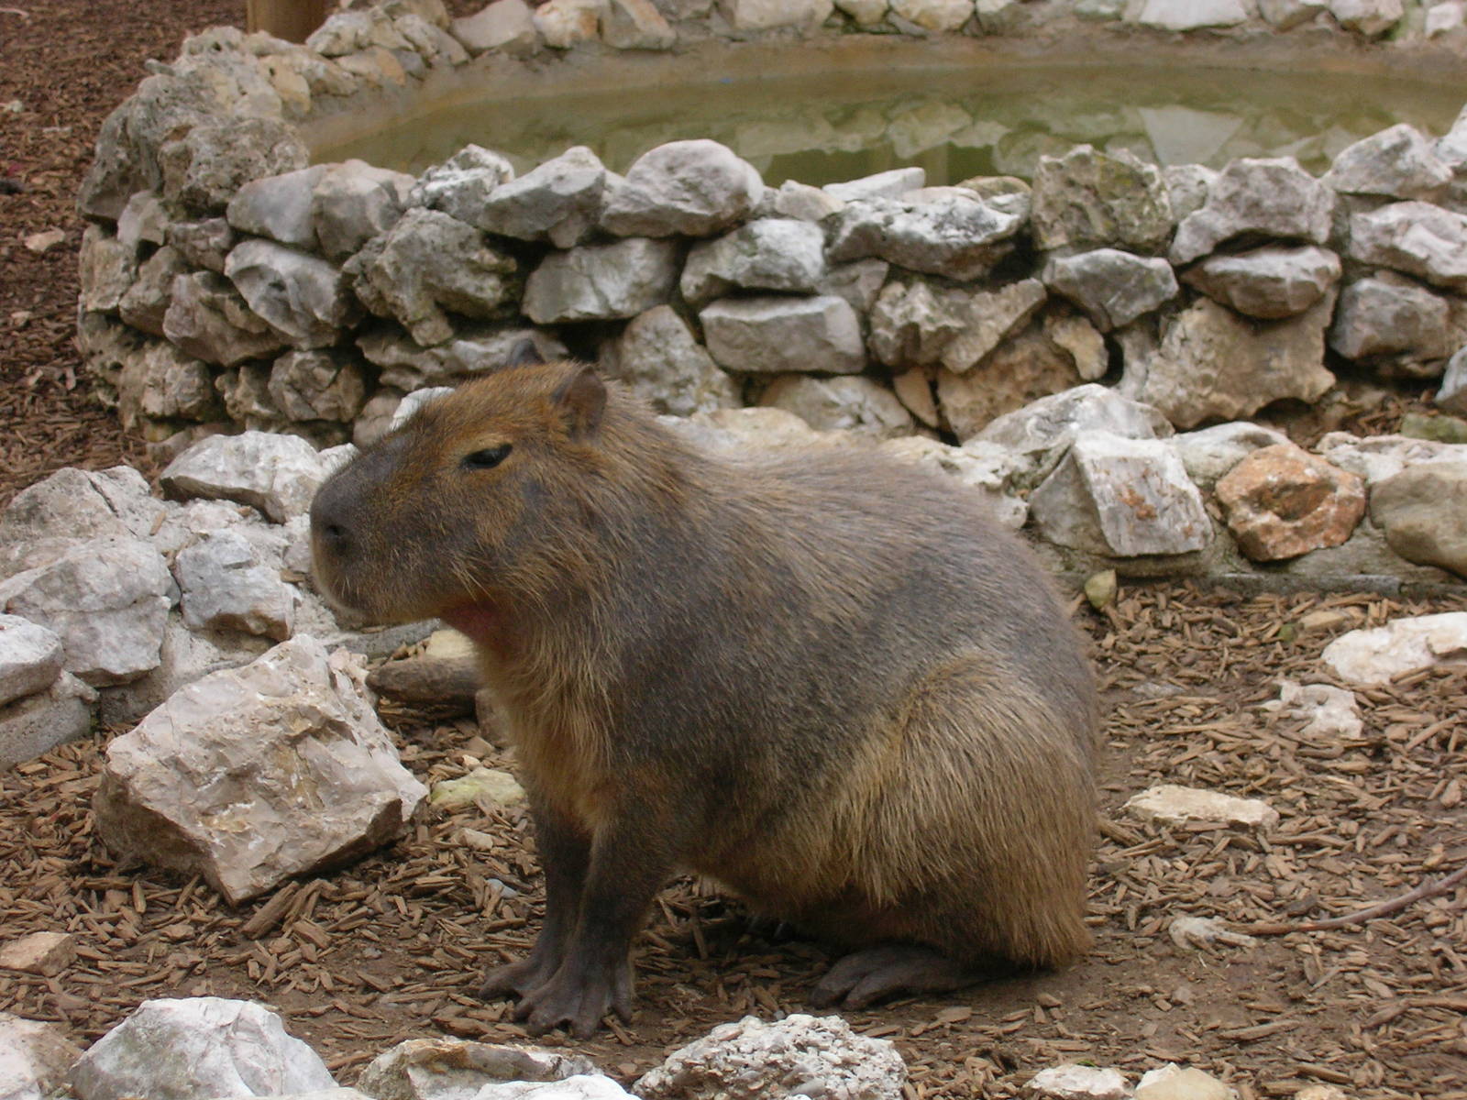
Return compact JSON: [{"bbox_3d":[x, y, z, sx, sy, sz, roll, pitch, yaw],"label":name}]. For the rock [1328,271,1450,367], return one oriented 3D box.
[{"bbox_3d":[0.978,-0.344,6.632,0.177,0.132,0.133,-2,15,-8],"label":"rock"}]

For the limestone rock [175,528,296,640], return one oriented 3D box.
[{"bbox_3d":[-0.606,0.041,5.418,0.138,0.120,0.117,-4,15,-15],"label":"limestone rock"}]

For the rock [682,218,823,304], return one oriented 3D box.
[{"bbox_3d":[0.033,-0.508,7.852,0.259,0.149,0.207,0,12,0],"label":"rock"}]

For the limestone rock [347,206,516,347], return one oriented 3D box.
[{"bbox_3d":[-0.466,-0.426,6.895,0.216,0.203,0.200,7,15,29],"label":"limestone rock"}]

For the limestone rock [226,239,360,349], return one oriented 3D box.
[{"bbox_3d":[-0.731,-0.425,7.377,0.205,0.155,0.160,6,13,24],"label":"limestone rock"}]

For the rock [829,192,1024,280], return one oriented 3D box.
[{"bbox_3d":[0.283,-0.465,6.587,0.293,0.113,0.182,0,14,0],"label":"rock"}]

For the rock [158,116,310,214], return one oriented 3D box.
[{"bbox_3d":[-0.808,-0.624,7.199,0.200,0.145,0.189,-9,16,-34],"label":"rock"}]

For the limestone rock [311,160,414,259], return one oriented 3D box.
[{"bbox_3d":[-0.651,-0.598,7.820,0.181,0.173,0.190,0,12,0],"label":"limestone rock"}]

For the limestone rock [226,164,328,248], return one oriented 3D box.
[{"bbox_3d":[-0.691,-0.520,6.728,0.145,0.115,0.123,4,15,15],"label":"limestone rock"}]

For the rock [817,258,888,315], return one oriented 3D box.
[{"bbox_3d":[0.211,-0.465,7.874,0.128,0.099,0.141,0,12,0],"label":"rock"}]

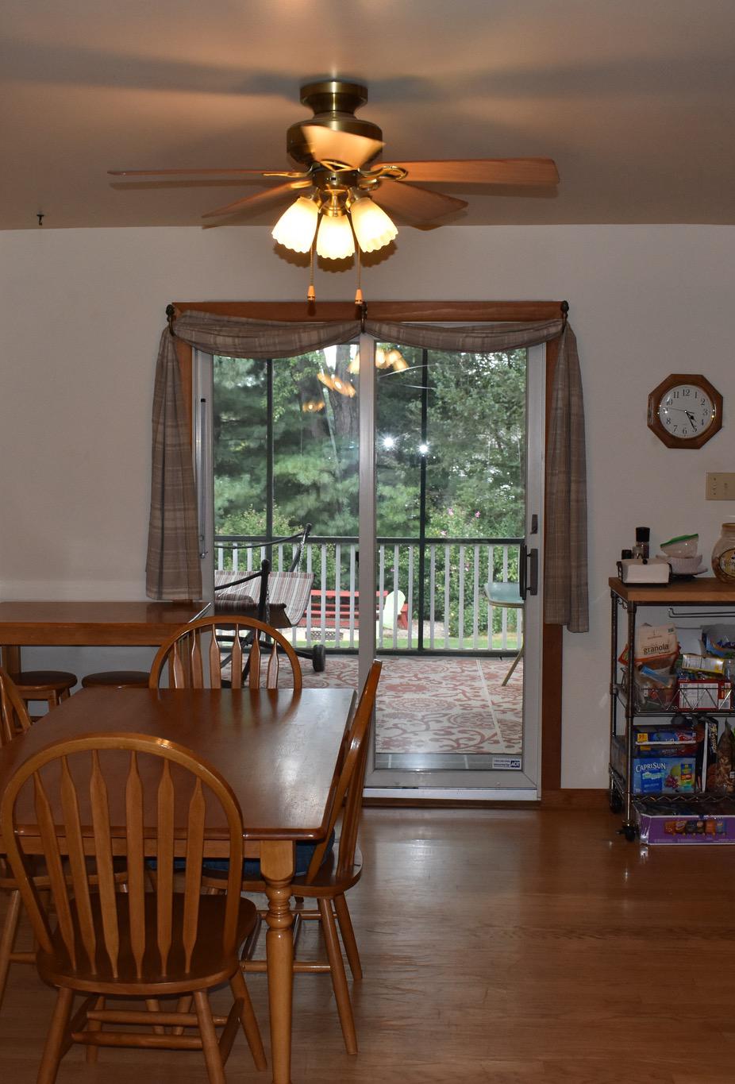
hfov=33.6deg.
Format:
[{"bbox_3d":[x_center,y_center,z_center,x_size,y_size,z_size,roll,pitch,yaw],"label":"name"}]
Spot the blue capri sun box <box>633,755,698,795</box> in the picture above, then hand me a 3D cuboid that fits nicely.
[{"bbox_3d":[1.168,0.910,4.828,0.250,0.140,0.130,0,4,1],"label":"blue capri sun box"}]

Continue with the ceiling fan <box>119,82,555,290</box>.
[{"bbox_3d":[-0.086,-0.905,3.200,1.180,0.540,1.180,0,4,1],"label":"ceiling fan"}]

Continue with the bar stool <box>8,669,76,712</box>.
[{"bbox_3d":[-1.321,0.848,4.869,0.360,0.610,0.360,0,4,1],"label":"bar stool"}]

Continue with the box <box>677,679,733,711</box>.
[{"bbox_3d":[1.323,0.598,4.834,0.221,0.123,0.160,0,5,2],"label":"box"}]

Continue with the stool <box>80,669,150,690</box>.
[{"bbox_3d":[-1.000,0.847,4.931,0.360,0.610,0.360,0,5,2],"label":"stool"}]

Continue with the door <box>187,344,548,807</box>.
[{"bbox_3d":[0.005,0.093,5.139,1.460,2.000,0.100,0,4,1],"label":"door"}]

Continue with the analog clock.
[{"bbox_3d":[1.305,-0.533,4.998,0.305,0.306,0.050,0,5,2],"label":"analog clock"}]

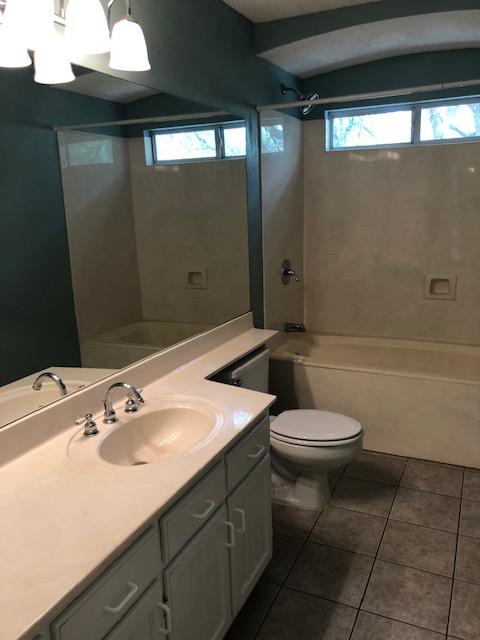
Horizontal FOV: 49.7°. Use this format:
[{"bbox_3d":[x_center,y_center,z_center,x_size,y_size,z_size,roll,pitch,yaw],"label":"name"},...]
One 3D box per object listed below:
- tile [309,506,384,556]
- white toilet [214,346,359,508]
[{"bbox_3d":[0.505,0.979,2.405,0.305,0.012,0.305,4,14,25],"label":"tile"},{"bbox_3d":[0.257,0.563,2.652,0.747,0.710,0.440,4,14,25],"label":"white toilet"}]

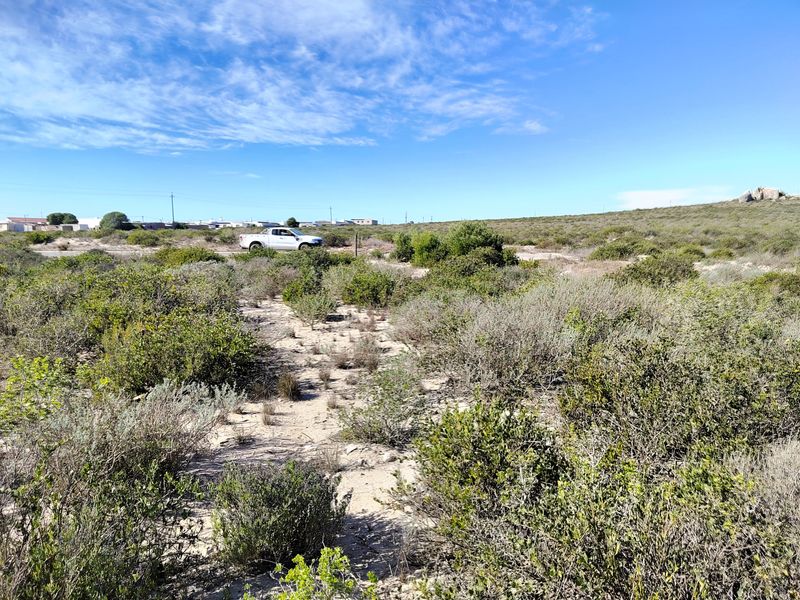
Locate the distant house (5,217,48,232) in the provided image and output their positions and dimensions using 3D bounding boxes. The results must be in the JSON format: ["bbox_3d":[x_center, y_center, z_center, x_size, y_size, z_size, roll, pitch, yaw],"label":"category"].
[{"bbox_3d":[-105.000,-21.200,150.000,7.500,4.000,10.500,6,10,38],"label":"distant house"}]

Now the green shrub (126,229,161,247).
[{"bbox_3d":[-20.618,-4.991,42.723,2.750,1.500,2.300,0,8,0],"label":"green shrub"}]

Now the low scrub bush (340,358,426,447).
[{"bbox_3d":[-0.127,0.713,4.091,0.650,0.540,0.620,0,8,0],"label":"low scrub bush"}]

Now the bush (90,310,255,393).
[{"bbox_3d":[-2.458,0.452,5.769,1.600,0.700,1.300,0,8,0],"label":"bush"}]

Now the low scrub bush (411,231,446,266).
[{"bbox_3d":[1.149,-2.070,21.422,1.450,1.450,1.400,0,8,0],"label":"low scrub bush"}]

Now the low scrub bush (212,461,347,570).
[{"bbox_3d":[-0.627,1.007,2.787,0.640,0.430,0.580,0,8,0],"label":"low scrub bush"}]

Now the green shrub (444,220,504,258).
[{"bbox_3d":[3.206,-2.536,22.871,2.400,1.750,2.200,0,8,0],"label":"green shrub"}]

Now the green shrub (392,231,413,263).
[{"bbox_3d":[0.094,-2.507,25.095,1.050,1.420,1.050,0,8,0],"label":"green shrub"}]

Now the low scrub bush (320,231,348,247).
[{"bbox_3d":[-5.099,-4.623,40.755,2.300,1.400,2.000,0,8,0],"label":"low scrub bush"}]

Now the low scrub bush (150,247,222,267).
[{"bbox_3d":[-8.507,-1.655,21.279,2.750,0.970,2.200,0,8,0],"label":"low scrub bush"}]

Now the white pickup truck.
[{"bbox_3d":[-7.770,-3.920,35.200,5.360,1.800,1.900,0,8,2],"label":"white pickup truck"}]

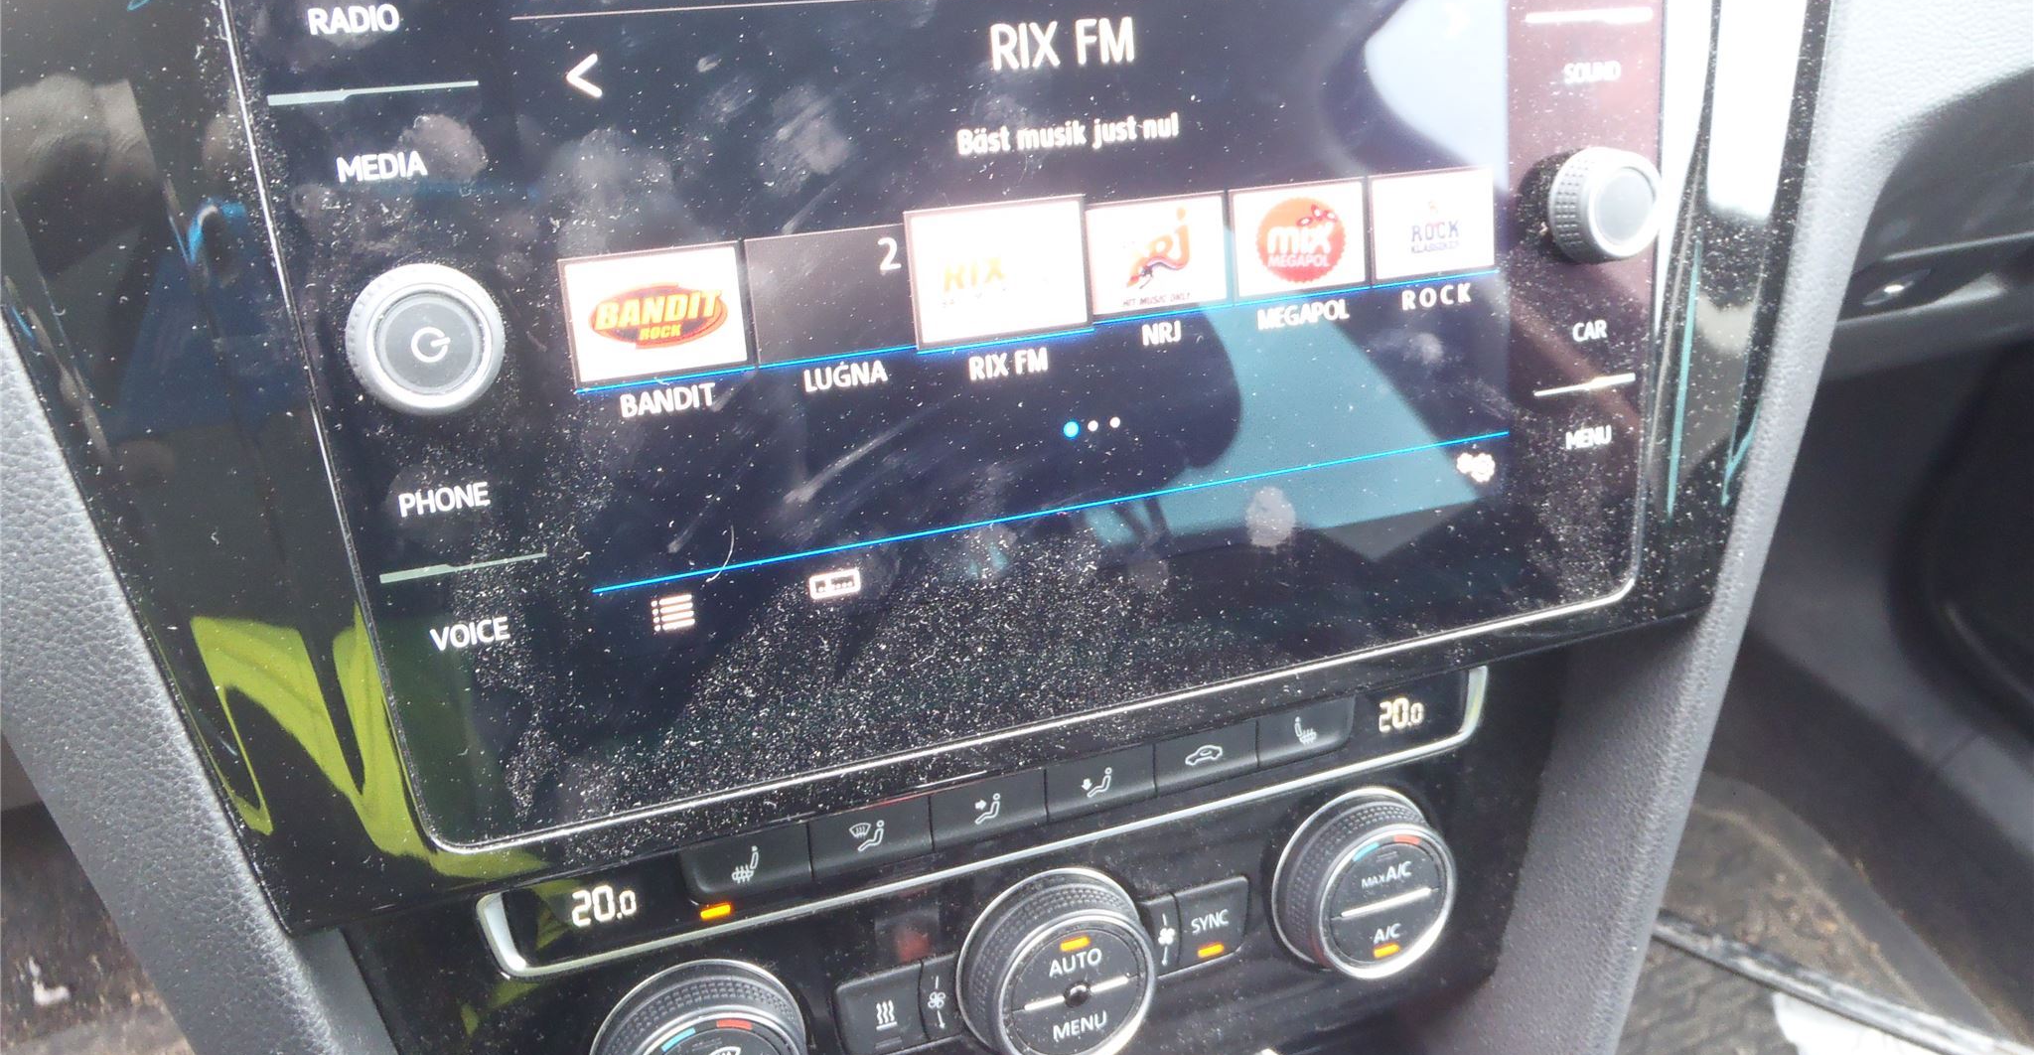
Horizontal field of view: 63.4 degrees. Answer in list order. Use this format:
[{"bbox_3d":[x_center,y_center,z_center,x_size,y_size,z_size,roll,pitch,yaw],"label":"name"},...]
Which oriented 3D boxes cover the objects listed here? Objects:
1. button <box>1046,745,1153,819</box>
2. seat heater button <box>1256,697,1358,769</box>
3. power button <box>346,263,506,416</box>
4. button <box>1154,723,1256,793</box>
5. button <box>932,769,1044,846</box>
[{"bbox_3d":[0.017,0.052,0.338,0.025,0.013,0.006,-10,12,-21],"label":"button"},{"bbox_3d":[0.062,0.044,0.356,0.025,0.013,0.006,-10,12,-21],"label":"seat heater button"},{"bbox_3d":[-0.083,-0.026,0.232,0.021,0.021,0.011,-10,14,-21],"label":"power button"},{"bbox_3d":[0.039,0.048,0.347,0.025,0.013,0.006,-10,12,-21],"label":"button"},{"bbox_3d":[-0.006,0.056,0.330,0.025,0.013,0.006,-10,12,-21],"label":"button"}]

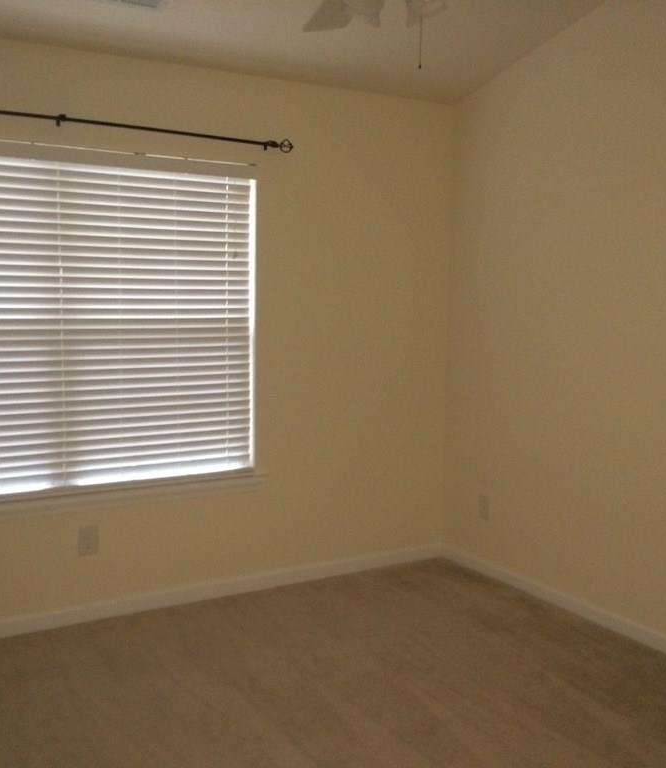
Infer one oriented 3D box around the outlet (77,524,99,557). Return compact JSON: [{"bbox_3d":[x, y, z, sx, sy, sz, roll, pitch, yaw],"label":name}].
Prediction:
[{"bbox_3d":[-1.046,0.675,3.676,0.081,0.124,0.012,-3,7,-31],"label":"outlet"}]

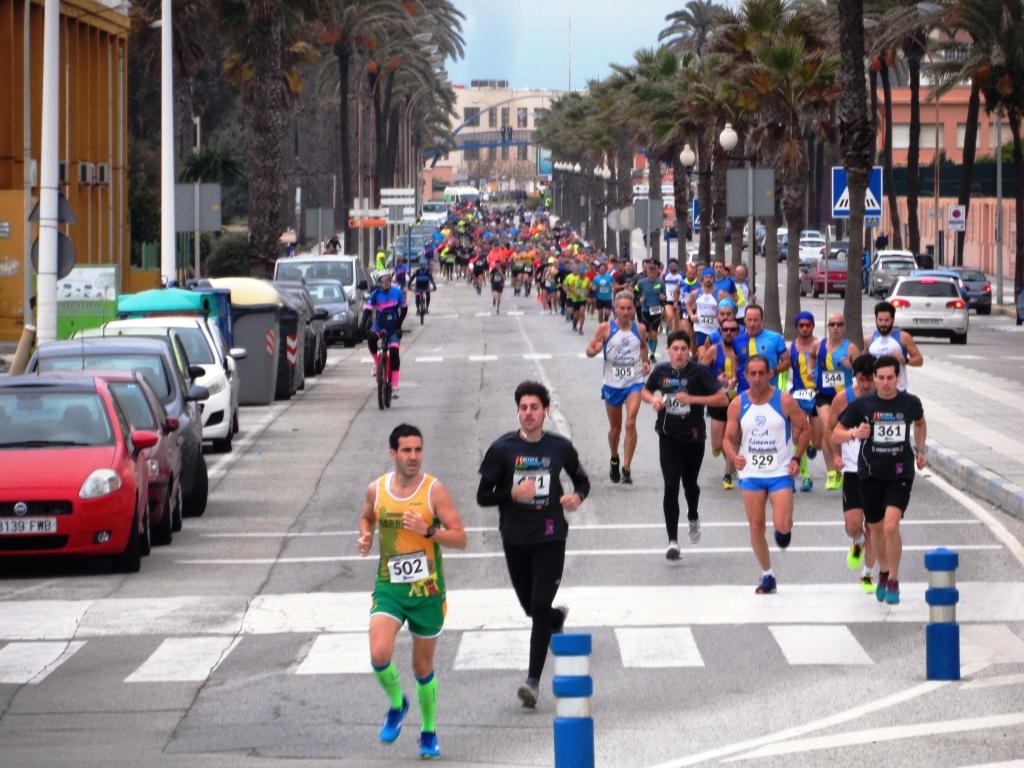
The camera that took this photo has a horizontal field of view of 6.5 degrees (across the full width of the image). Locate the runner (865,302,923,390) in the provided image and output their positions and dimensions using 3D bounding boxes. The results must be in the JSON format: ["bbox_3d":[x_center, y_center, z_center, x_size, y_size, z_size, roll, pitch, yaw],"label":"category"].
[{"bbox_3d":[3.554,0.113,85.000,0.570,1.750,0.680,0,1,0],"label":"runner"}]

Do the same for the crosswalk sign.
[{"bbox_3d":[6.187,-3.422,162.000,0.900,0.900,0.050,0,1,0],"label":"crosswalk sign"}]

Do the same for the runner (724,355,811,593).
[{"bbox_3d":[1.739,0.613,61.600,0.570,1.640,0.750,0,1,0],"label":"runner"}]

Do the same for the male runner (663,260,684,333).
[{"bbox_3d":[3.167,-1.598,177.500,0.520,1.700,0.600,0,1,0],"label":"male runner"}]

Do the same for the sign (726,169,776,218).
[{"bbox_3d":[4.475,-3.577,169.500,0.900,0.900,0.080,0,1,0],"label":"sign"}]

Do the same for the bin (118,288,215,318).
[{"bbox_3d":[-4.440,-0.407,117.000,1.300,1.710,1.600,0,1,0],"label":"bin"}]

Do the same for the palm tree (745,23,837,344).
[{"bbox_3d":[5.660,-4.011,182.000,2.100,6.300,2.100,0,1,0],"label":"palm tree"}]

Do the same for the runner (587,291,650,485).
[{"bbox_3d":[1.015,0.033,86.300,0.610,1.830,0.700,0,1,0],"label":"runner"}]

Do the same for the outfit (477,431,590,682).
[{"bbox_3d":[0.111,0.894,46.900,0.580,1.300,0.650,0,1,0],"label":"outfit"}]

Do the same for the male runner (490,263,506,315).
[{"bbox_3d":[-0.436,-3.045,288.000,0.520,1.660,0.650,0,1,0],"label":"male runner"}]

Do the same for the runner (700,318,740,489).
[{"bbox_3d":[1.997,0.195,86.300,0.500,1.650,0.650,0,1,-1],"label":"runner"}]

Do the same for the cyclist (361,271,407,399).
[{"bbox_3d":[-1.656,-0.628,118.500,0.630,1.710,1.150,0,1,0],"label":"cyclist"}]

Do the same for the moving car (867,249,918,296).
[{"bbox_3d":[13.619,-3.871,320.000,1.770,1.640,4.300,0,1,0],"label":"moving car"}]

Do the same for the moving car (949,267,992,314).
[{"bbox_3d":[13.259,-2.749,269.200,1.800,1.440,4.400,0,1,0],"label":"moving car"}]

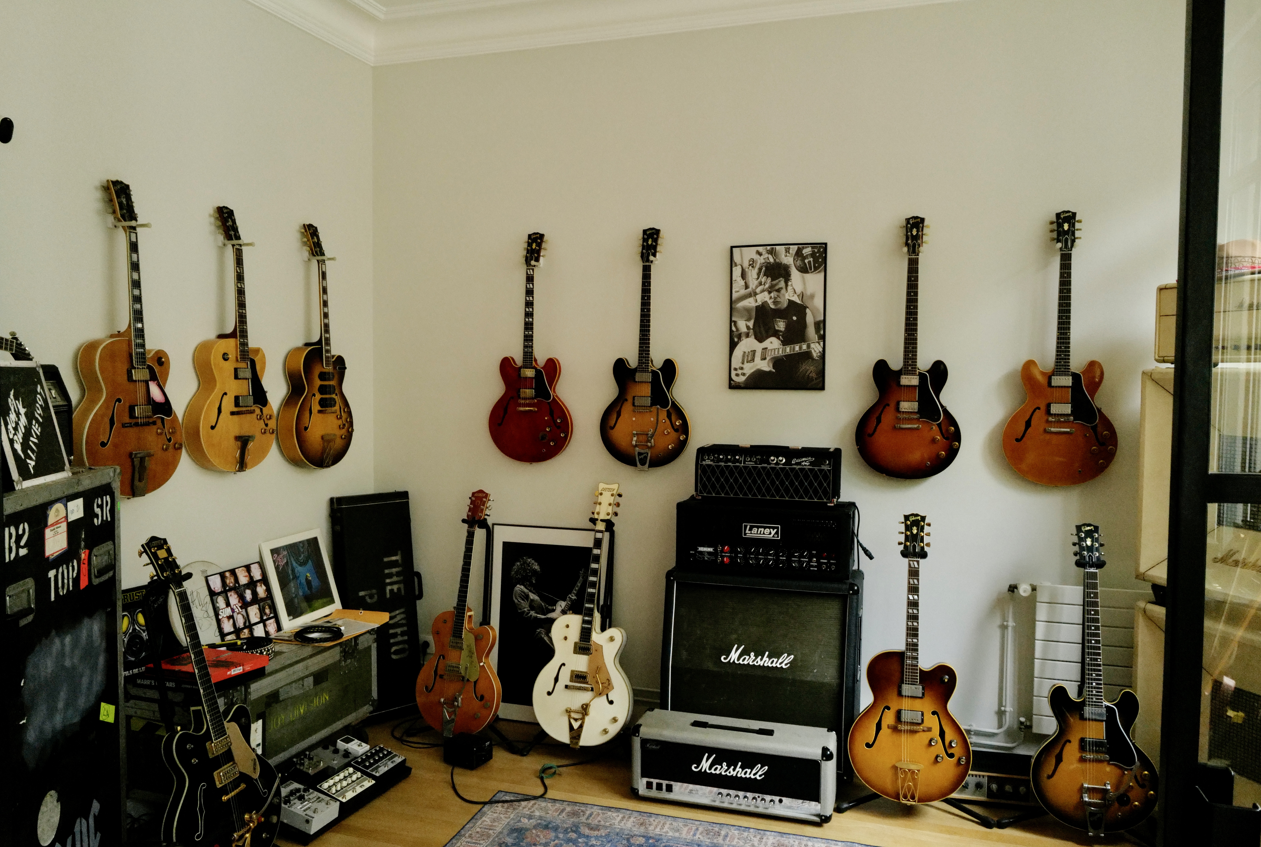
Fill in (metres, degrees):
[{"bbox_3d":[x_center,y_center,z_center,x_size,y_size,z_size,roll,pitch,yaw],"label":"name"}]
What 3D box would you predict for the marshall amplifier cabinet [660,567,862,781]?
[{"bbox_3d":[0.540,0.996,4.045,0.770,0.775,0.360,1,3,17],"label":"marshall amplifier cabinet"}]

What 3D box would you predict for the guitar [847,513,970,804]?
[{"bbox_3d":[1.026,0.849,3.599,0.426,1.041,0.110,1,-7,18],"label":"guitar"}]

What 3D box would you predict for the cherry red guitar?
[{"bbox_3d":[-0.457,-0.340,4.496,0.405,1.052,0.090,1,3,19],"label":"cherry red guitar"}]

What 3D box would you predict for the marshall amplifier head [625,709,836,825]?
[{"bbox_3d":[0.397,1.298,3.780,0.750,0.297,0.215,1,3,17],"label":"marshall amplifier head"}]

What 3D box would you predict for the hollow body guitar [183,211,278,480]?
[{"bbox_3d":[-1.526,-0.320,3.802,0.140,1.020,0.415,1,3,18],"label":"hollow body guitar"}]

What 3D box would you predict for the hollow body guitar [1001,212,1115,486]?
[{"bbox_3d":[1.646,-0.283,3.765,0.408,1.050,0.090,1,3,19],"label":"hollow body guitar"}]

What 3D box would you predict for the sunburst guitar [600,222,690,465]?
[{"bbox_3d":[0.062,-0.323,4.314,0.405,1.055,0.095,1,3,19],"label":"sunburst guitar"}]

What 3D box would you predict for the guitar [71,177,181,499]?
[{"bbox_3d":[-1.685,-0.278,3.320,0.140,1.065,0.425,1,3,18],"label":"guitar"}]

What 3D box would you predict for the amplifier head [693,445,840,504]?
[{"bbox_3d":[0.572,0.209,4.071,0.556,0.210,0.280,1,3,17],"label":"amplifier head"}]

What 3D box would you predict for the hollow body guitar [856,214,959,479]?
[{"bbox_3d":[1.121,-0.302,3.964,0.410,1.060,0.090,1,3,18],"label":"hollow body guitar"}]

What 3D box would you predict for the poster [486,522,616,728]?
[{"bbox_3d":[-0.377,0.928,4.535,0.612,0.895,0.025,1,-6,18],"label":"poster"}]

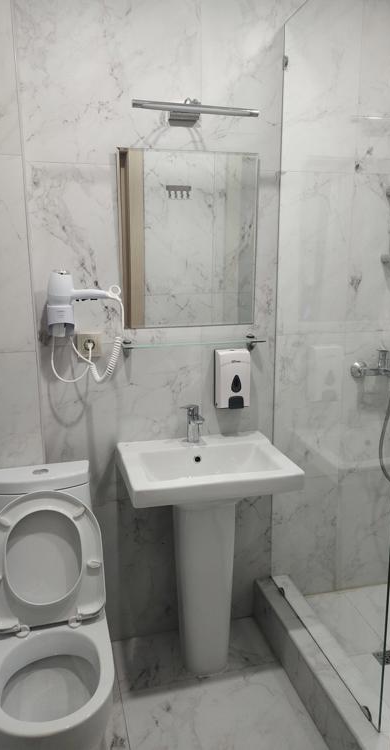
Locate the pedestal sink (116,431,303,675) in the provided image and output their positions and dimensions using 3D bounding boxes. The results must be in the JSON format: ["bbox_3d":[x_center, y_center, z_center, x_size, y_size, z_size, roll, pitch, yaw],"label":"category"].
[{"bbox_3d":[0.038,0.687,1.960,0.554,0.825,0.430,-3,12,-14],"label":"pedestal sink"}]

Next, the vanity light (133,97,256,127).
[{"bbox_3d":[-0.012,-0.857,1.762,0.410,0.065,0.175,-3,12,-14],"label":"vanity light"}]

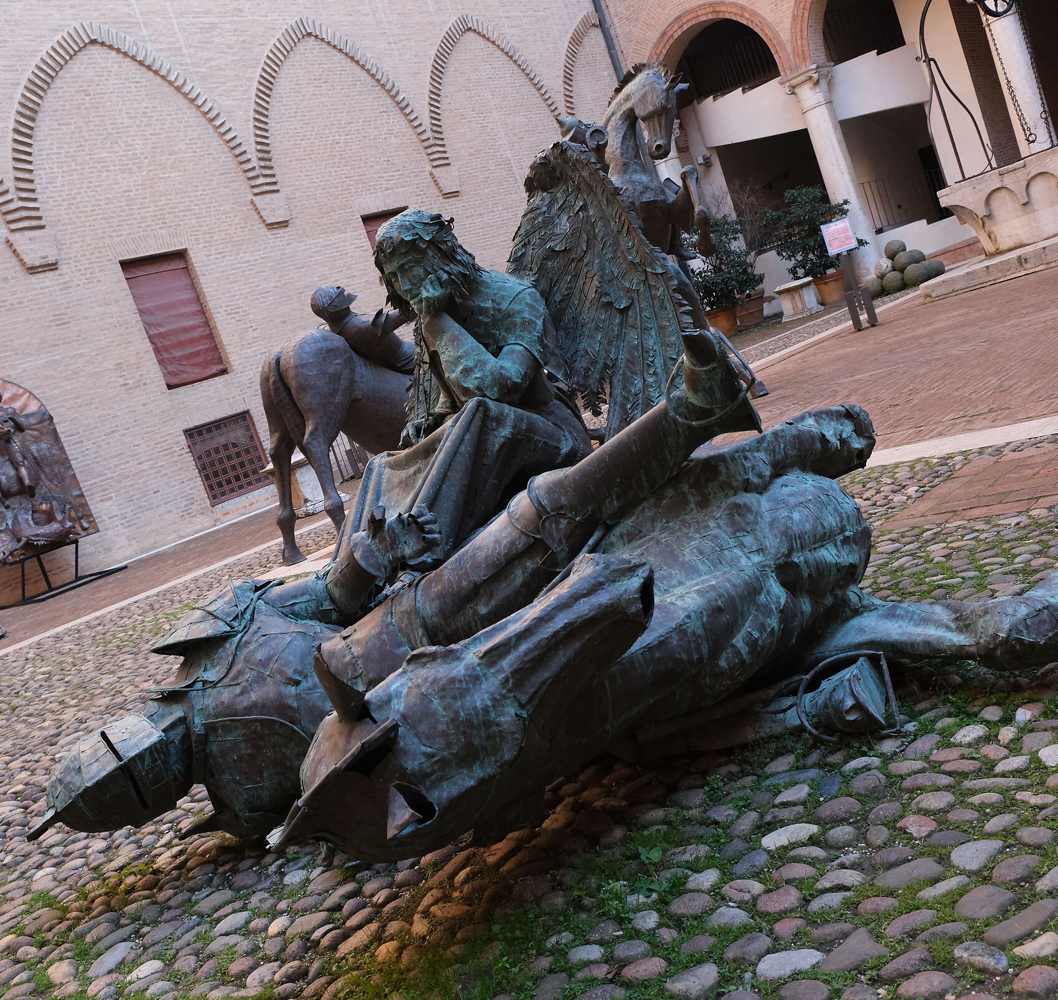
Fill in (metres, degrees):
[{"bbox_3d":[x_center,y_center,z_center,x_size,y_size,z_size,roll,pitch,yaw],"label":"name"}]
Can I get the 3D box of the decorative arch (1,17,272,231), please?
[{"bbox_3d":[-6.280,-6.000,17.525,0.200,3.020,4.770,-11,10,46],"label":"decorative arch"}]

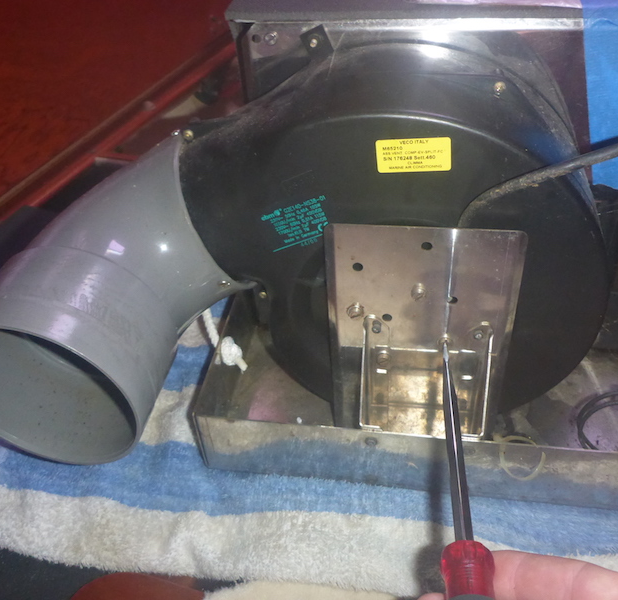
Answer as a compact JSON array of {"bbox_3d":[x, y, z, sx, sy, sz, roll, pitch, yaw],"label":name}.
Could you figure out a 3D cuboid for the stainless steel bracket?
[{"bbox_3d":[0.056,0.035,0.339,0.095,0.151,0.034,3,39,9],"label":"stainless steel bracket"}]

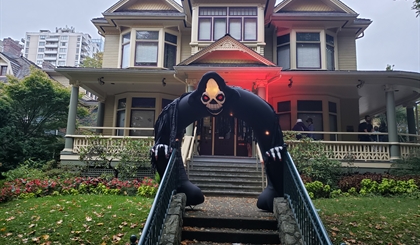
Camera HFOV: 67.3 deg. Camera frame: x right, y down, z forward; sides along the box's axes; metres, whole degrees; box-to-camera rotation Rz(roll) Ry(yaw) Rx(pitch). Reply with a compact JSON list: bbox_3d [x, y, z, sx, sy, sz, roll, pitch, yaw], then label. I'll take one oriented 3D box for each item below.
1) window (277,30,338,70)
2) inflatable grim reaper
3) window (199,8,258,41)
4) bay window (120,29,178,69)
[{"bbox_3d":[4.441,-3.230,14.450,2.750,1.950,0.700,1,-9,3],"label":"window"},{"bbox_3d":[0.160,0.295,6.844,2.900,2.950,1.300,1,-9,5],"label":"inflatable grim reaper"},{"bbox_3d":[0.685,-3.799,12.475,2.400,1.500,0.450,1,-9,3],"label":"window"},{"bbox_3d":[-2.920,-3.370,14.792,2.750,1.950,0.700,1,-9,3],"label":"bay window"}]

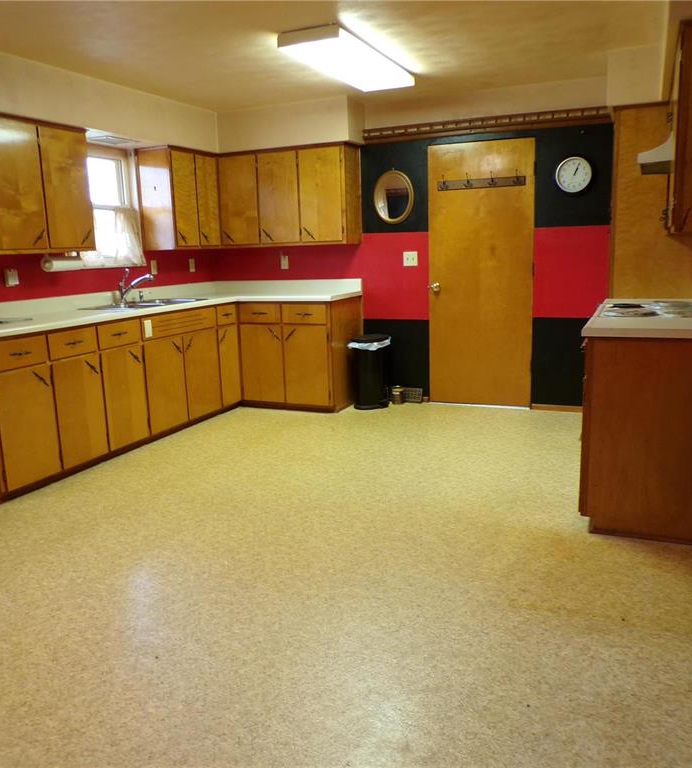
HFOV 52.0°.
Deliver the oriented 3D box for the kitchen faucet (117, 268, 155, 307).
[{"bbox_3d":[-1.564,-0.703,5.201,0.269,0.249,0.089,-1,11,4],"label":"kitchen faucet"}]

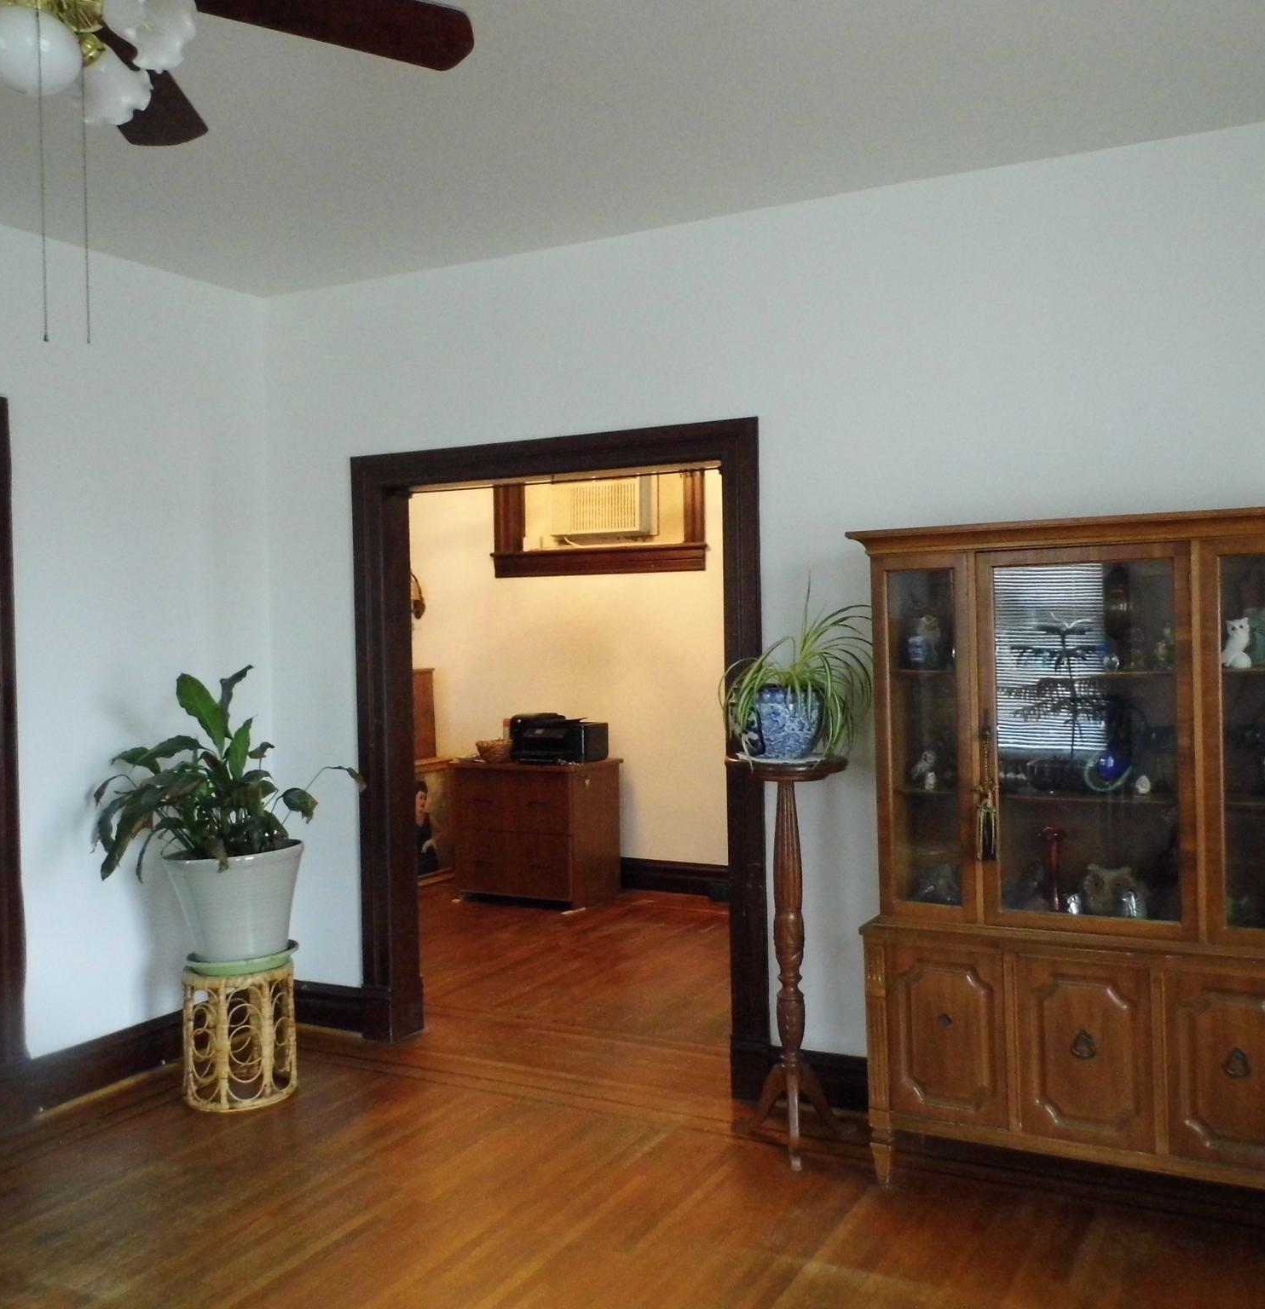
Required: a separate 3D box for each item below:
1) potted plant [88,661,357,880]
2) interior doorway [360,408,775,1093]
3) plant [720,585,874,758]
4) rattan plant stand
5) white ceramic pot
[{"bbox_3d":[-1.303,0.362,4.109,0.780,0.645,0.660,-1,1,28],"label":"potted plant"},{"bbox_3d":[-0.266,0.347,4.363,1.594,2.156,0.158,-1,1,28],"label":"interior doorway"},{"bbox_3d":[0.454,0.053,3.620,0.420,0.510,0.390,-1,1,0],"label":"plant"},{"bbox_3d":[-1.297,1.234,4.170,0.356,0.429,0.356,-1,1,0],"label":"rattan plant stand"},{"bbox_3d":[-1.306,0.808,4.162,0.438,0.348,0.438,-1,1,0],"label":"white ceramic pot"}]

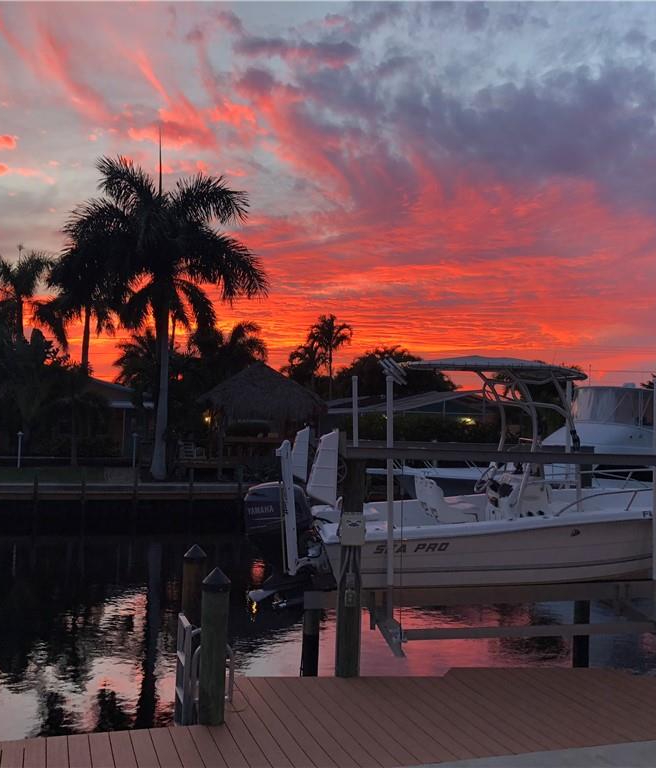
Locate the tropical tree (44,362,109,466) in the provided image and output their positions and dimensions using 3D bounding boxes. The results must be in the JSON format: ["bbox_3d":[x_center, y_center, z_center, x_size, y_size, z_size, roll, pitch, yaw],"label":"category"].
[{"bbox_3d":[-9.807,1.189,32.300,2.500,4.100,2.500,3,-3,-19],"label":"tropical tree"}]

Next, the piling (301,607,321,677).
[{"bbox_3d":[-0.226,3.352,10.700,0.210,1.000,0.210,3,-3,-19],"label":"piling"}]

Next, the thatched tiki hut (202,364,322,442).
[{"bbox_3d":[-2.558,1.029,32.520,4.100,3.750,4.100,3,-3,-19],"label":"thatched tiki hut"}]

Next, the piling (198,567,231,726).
[{"bbox_3d":[-0.865,1.999,6.316,0.220,1.189,0.220,3,-3,-19],"label":"piling"}]

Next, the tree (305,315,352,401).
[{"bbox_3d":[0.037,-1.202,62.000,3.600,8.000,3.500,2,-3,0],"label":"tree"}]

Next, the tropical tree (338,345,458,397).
[{"bbox_3d":[5.210,-0.404,63.000,9.000,5.200,8.000,3,-3,-19],"label":"tropical tree"}]

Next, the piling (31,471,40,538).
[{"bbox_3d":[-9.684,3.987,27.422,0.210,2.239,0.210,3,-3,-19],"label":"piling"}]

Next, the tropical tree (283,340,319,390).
[{"bbox_3d":[-1.621,0.935,52.069,2.800,7.327,2.800,3,-3,-19],"label":"tropical tree"}]

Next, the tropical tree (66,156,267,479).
[{"bbox_3d":[-6.117,-2.526,31.003,7.400,12.153,7.000,3,-3,-19],"label":"tropical tree"}]

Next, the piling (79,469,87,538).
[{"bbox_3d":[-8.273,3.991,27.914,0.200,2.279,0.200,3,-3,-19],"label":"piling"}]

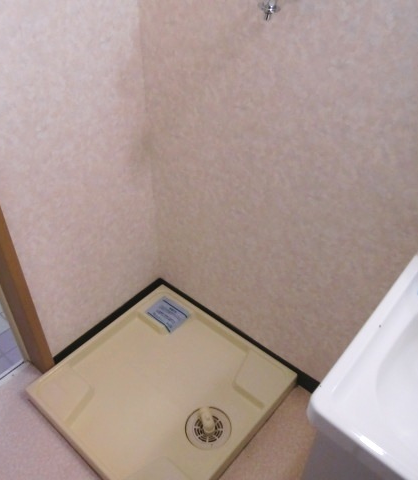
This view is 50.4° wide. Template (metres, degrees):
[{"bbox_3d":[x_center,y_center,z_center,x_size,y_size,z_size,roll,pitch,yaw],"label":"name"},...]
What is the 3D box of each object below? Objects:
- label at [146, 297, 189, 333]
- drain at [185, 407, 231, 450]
[{"bbox_3d":[-0.159,0.289,1.722,0.142,0.012,0.106,30,48,29],"label":"label"},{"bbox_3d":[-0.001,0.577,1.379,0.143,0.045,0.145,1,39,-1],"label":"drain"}]

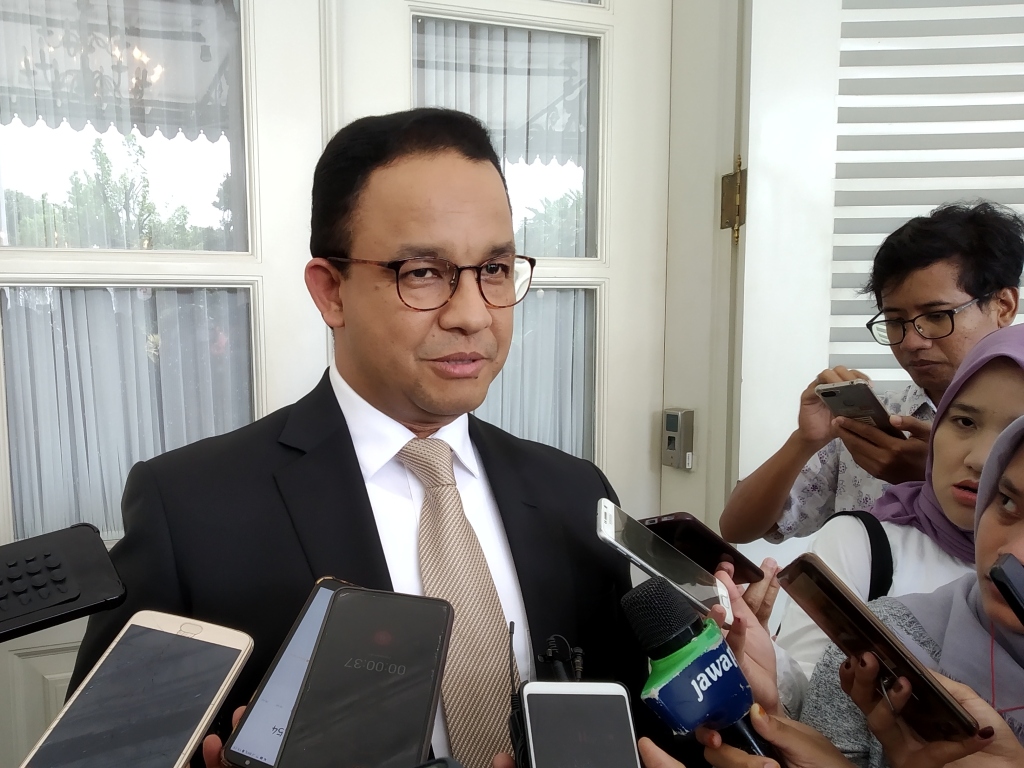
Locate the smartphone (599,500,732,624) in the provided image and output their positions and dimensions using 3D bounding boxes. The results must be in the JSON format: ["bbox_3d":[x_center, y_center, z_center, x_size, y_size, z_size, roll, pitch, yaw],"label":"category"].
[{"bbox_3d":[0.140,0.166,0.708,0.145,0.009,0.072,34,21,-5],"label":"smartphone"}]

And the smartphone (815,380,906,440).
[{"bbox_3d":[0.489,0.045,1.072,0.075,0.010,0.153,-11,-44,45],"label":"smartphone"}]

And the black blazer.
[{"bbox_3d":[-0.115,0.355,0.725,0.540,0.740,0.310,-2,7,-22],"label":"black blazer"}]

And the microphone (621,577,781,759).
[{"bbox_3d":[0.163,0.247,0.608,0.082,0.200,0.076,-31,-16,-16],"label":"microphone"}]

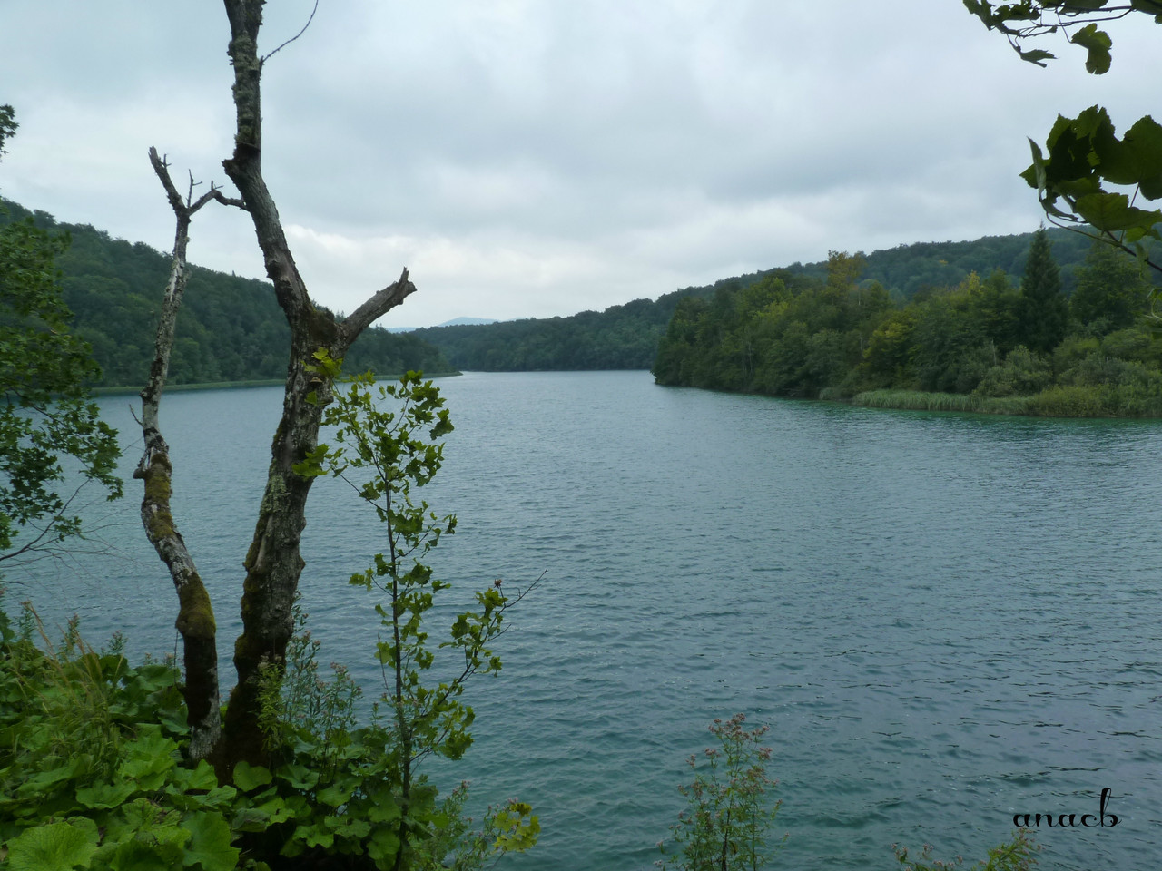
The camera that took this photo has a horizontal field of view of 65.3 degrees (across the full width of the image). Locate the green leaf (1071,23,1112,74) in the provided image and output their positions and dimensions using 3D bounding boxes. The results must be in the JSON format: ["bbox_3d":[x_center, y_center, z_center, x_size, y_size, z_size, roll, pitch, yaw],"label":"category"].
[{"bbox_3d":[1.097,-0.831,1.950,0.080,0.100,0.050,1,5,18],"label":"green leaf"}]

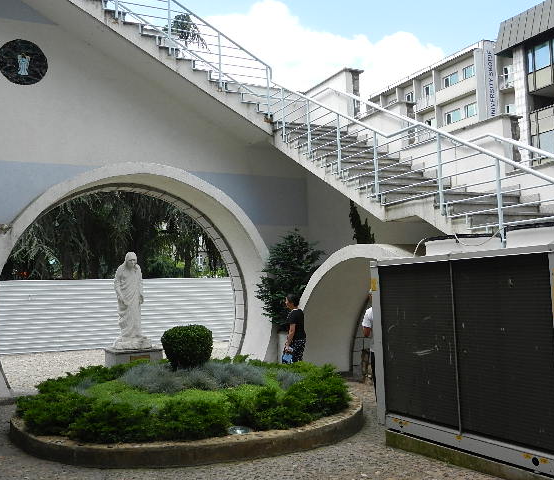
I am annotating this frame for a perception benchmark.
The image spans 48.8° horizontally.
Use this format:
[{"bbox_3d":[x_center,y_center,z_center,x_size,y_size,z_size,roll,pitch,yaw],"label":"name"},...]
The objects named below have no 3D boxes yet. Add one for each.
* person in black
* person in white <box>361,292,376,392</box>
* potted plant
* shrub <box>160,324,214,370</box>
[{"bbox_3d":[0.298,1.645,9.906,0.380,1.600,0.450,-1,-5,-12],"label":"person in black"},{"bbox_3d":[1.462,1.469,8.805,0.500,1.660,0.340,-3,-5,12],"label":"person in white"},{"bbox_3d":[0.242,1.211,11.275,1.250,2.720,1.200,-2,-5,0],"label":"potted plant"},{"bbox_3d":[-1.218,1.469,8.300,0.700,0.660,0.700,-2,-5,0],"label":"shrub"}]

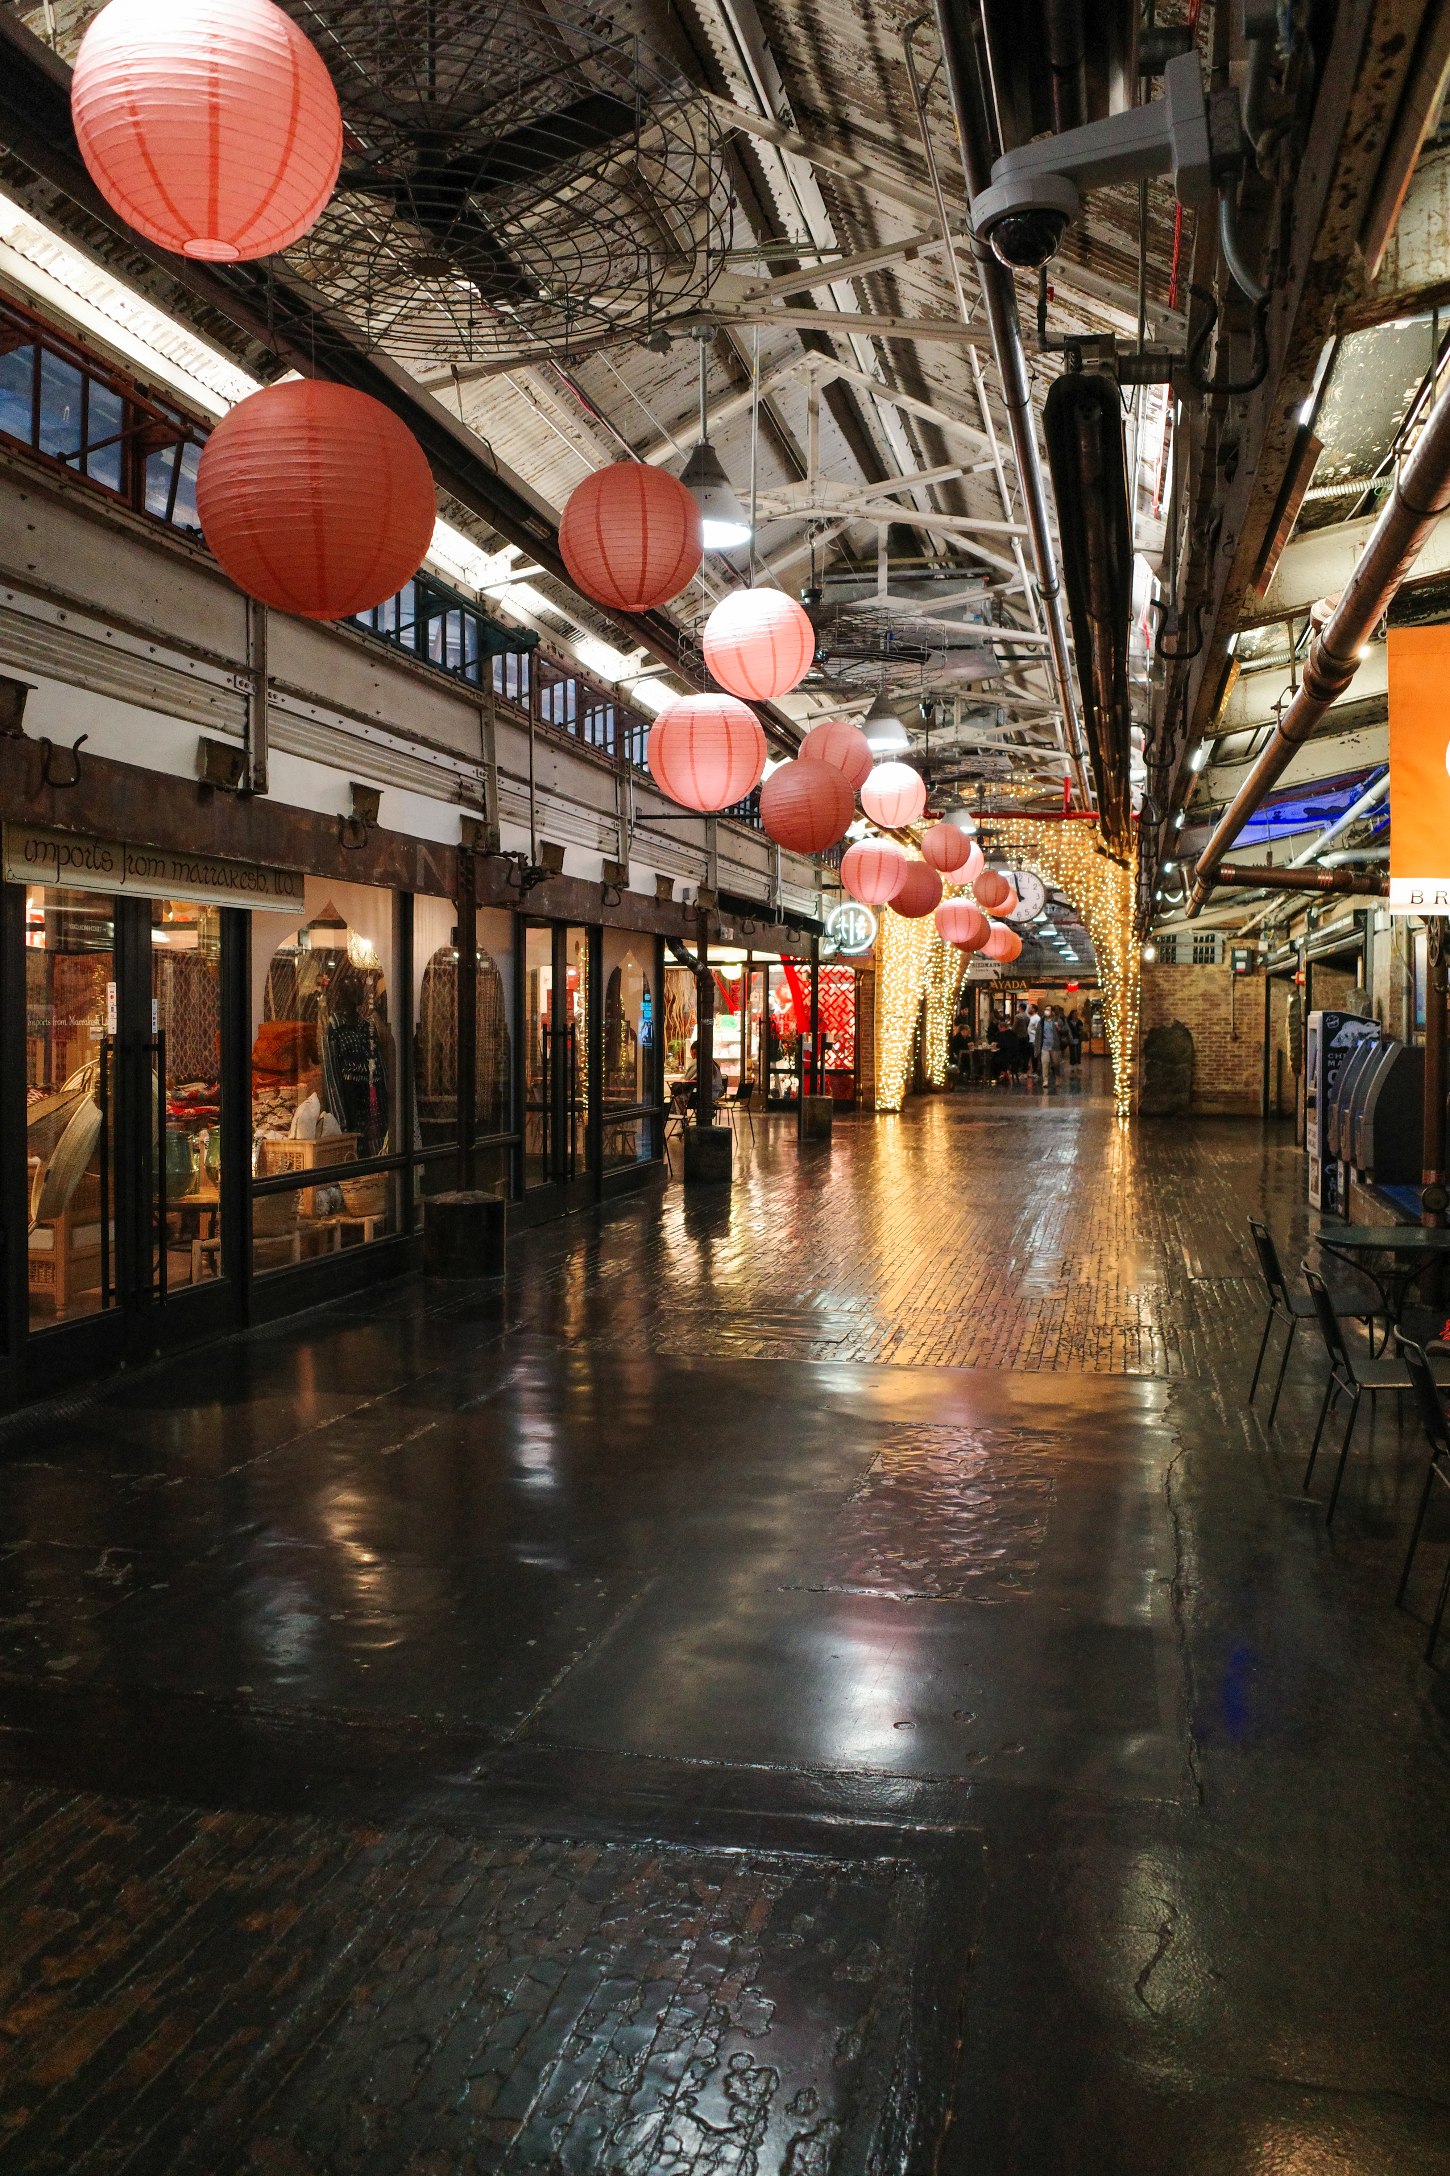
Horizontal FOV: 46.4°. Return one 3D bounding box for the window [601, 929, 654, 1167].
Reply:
[{"bbox_3d":[-0.923,-0.379,15.716,0.100,2.100,1.803,1,3,13],"label":"window"}]

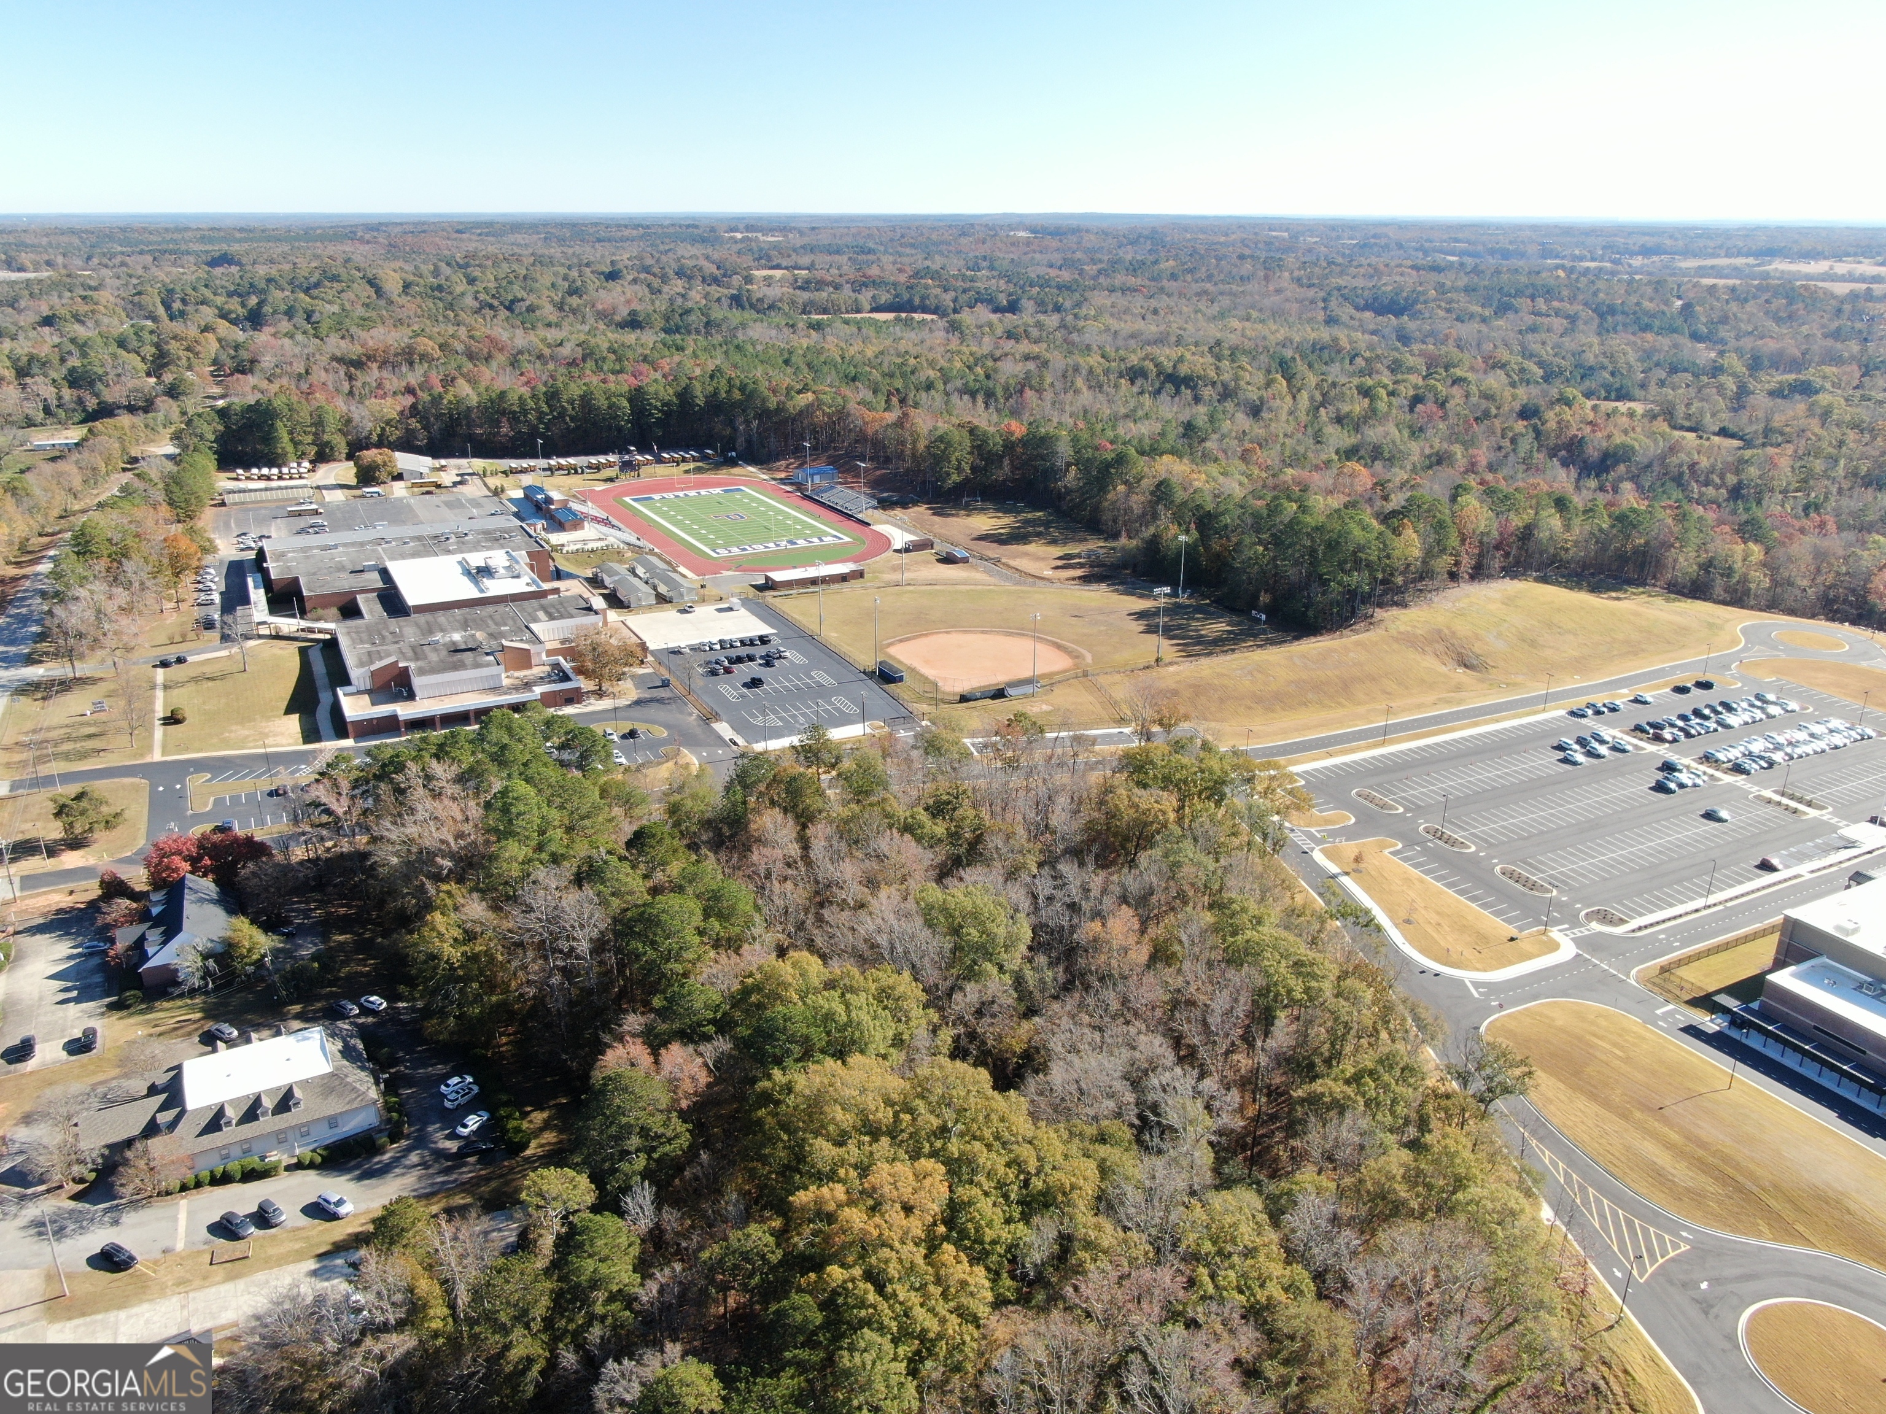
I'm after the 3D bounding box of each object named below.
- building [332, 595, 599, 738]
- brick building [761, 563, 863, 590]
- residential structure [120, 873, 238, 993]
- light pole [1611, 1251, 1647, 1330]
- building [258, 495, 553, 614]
[{"bbox_3d":[-116.165,-13.029,328.336,68.500,10.200,65.000,-11,23,-27],"label":"building"},{"bbox_3d":[-40.477,-41.922,420.766,31.000,3.200,10.800,-11,23,-27],"label":"brick building"},{"bbox_3d":[-121.153,34.613,207.419,16.800,7.600,23.700,-10,23,-26],"label":"residential structure"},{"bbox_3d":[75.004,63.243,142.236,1.150,8.600,0.450,-2,21,-7],"label":"light pole"},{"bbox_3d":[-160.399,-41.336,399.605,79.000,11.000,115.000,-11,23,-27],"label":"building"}]

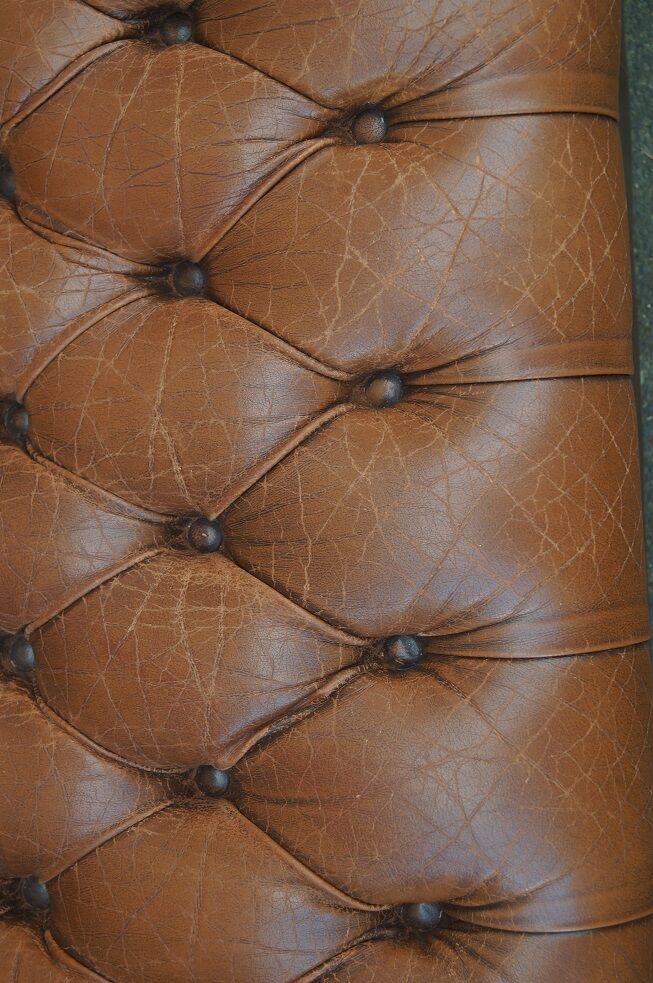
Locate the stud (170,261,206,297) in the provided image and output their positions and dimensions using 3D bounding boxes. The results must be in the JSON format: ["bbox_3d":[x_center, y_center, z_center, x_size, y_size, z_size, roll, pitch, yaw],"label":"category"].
[{"bbox_3d":[-0.080,-0.123,0.947,0.009,0.020,0.020,0,90,-67],"label":"stud"}]

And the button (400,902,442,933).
[{"bbox_3d":[0.052,0.233,0.900,0.020,0.009,0.020,0,90,18],"label":"button"}]

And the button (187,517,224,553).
[{"bbox_3d":[-0.070,0.025,0.947,0.009,0.020,0.020,0,90,-67],"label":"button"}]

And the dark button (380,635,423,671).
[{"bbox_3d":[0.043,0.088,0.900,0.020,0.009,0.020,0,90,18],"label":"dark button"}]

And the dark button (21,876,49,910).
[{"bbox_3d":[-0.177,0.245,0.998,0.009,0.020,0.020,0,90,-61],"label":"dark button"}]

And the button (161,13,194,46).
[{"bbox_3d":[-0.086,-0.267,0.947,0.009,0.020,0.020,0,90,-67],"label":"button"}]

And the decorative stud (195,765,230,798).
[{"bbox_3d":[-0.065,0.167,0.947,0.009,0.020,0.020,0,90,-67],"label":"decorative stud"}]

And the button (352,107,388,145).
[{"bbox_3d":[0.024,-0.201,0.900,0.020,0.009,0.020,0,90,18],"label":"button"}]

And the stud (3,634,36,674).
[{"bbox_3d":[-0.185,0.099,0.998,0.009,0.020,0.020,0,90,-61],"label":"stud"}]

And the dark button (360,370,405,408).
[{"bbox_3d":[0.032,-0.057,0.900,0.020,0.009,0.020,0,90,18],"label":"dark button"}]

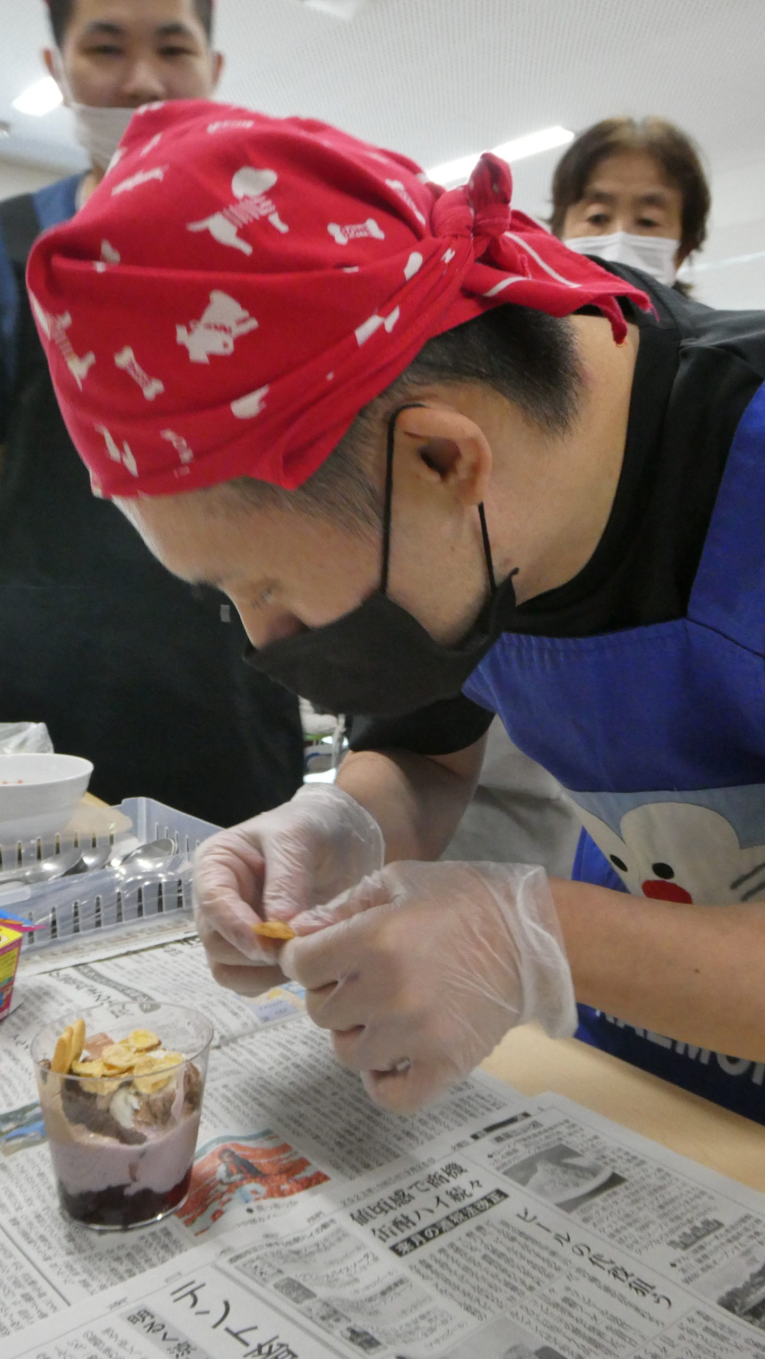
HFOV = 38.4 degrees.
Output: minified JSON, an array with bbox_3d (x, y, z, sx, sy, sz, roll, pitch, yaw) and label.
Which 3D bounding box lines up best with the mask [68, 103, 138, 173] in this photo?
[{"bbox_3d":[-0.237,-0.529,1.080,0.138,0.090,0.085,-1,21,-12],"label":"mask"}]

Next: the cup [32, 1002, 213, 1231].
[{"bbox_3d":[-0.109,0.183,0.463,0.073,0.069,0.073,1,7,0],"label":"cup"}]

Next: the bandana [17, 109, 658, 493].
[{"bbox_3d":[-0.026,-0.184,0.540,0.280,0.172,0.180,-25,16,3],"label":"bandana"}]

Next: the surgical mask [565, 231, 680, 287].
[{"bbox_3d":[0.319,-0.546,1.460,0.150,0.095,0.080,5,21,14],"label":"surgical mask"}]

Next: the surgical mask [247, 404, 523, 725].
[{"bbox_3d":[0.000,-0.050,0.550,0.118,0.135,0.150,41,2,-20],"label":"surgical mask"}]

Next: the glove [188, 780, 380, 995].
[{"bbox_3d":[-0.044,0.100,0.525,0.100,0.090,0.082,-4,9,-36],"label":"glove"}]

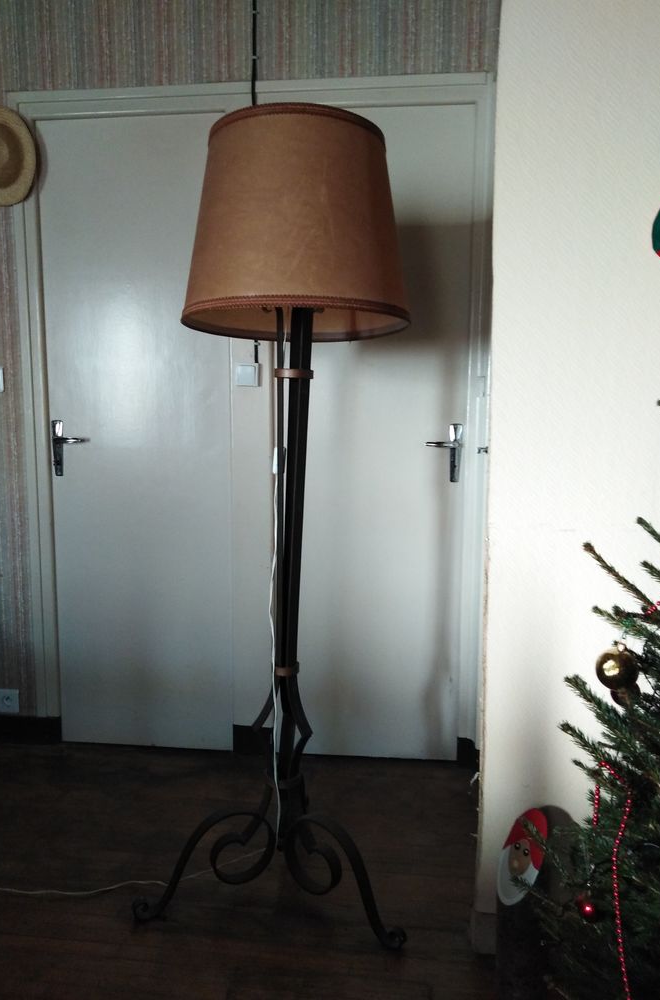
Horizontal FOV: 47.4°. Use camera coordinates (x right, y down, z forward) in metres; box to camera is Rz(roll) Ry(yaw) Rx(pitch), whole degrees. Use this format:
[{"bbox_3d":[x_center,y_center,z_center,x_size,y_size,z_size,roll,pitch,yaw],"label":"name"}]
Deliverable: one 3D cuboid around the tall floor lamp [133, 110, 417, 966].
[{"bbox_3d":[-0.118,0.075,1.762,0.620,1.730,0.580,1,7,6],"label":"tall floor lamp"}]

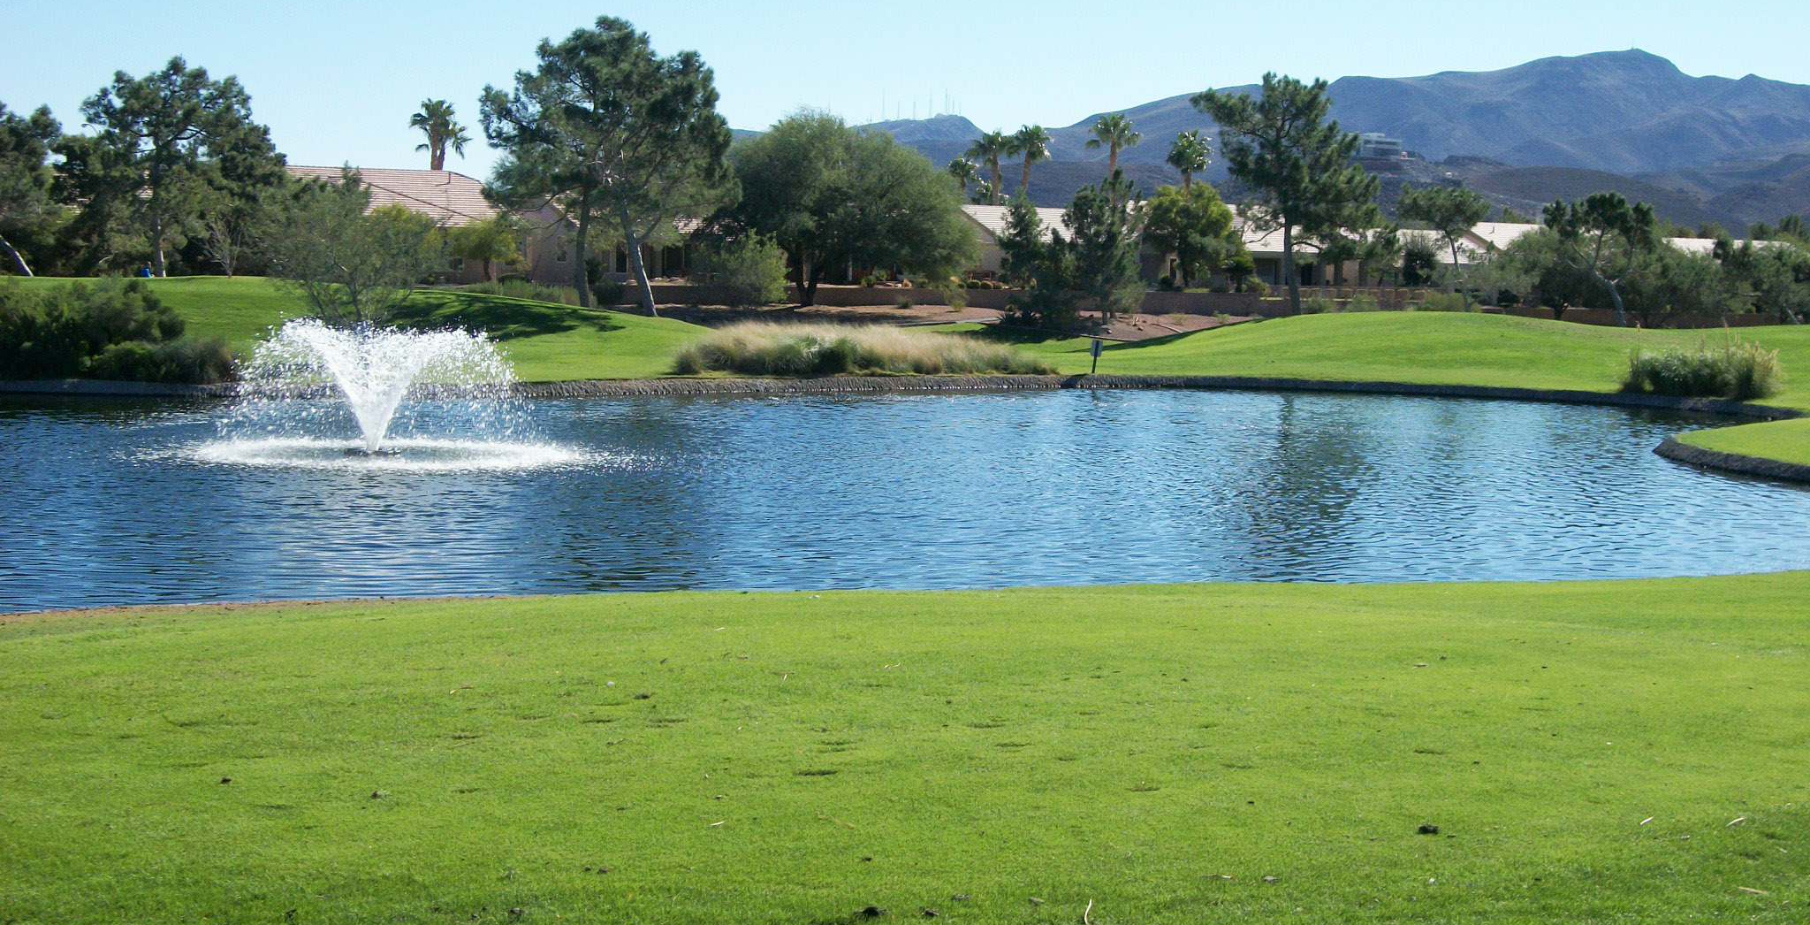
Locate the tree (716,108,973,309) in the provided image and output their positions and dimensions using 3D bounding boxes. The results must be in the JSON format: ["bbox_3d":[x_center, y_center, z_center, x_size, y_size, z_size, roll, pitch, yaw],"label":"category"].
[{"bbox_3d":[-3.280,-14.210,146.430,14.400,10.860,13.500,0,5,-1],"label":"tree"}]

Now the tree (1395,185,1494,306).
[{"bbox_3d":[28.470,-11.290,138.270,5.200,6.770,5.000,1,5,12],"label":"tree"}]

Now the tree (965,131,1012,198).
[{"bbox_3d":[6.500,-19.900,202.460,3.500,11.690,3.500,0,5,2],"label":"tree"}]

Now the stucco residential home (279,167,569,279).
[{"bbox_3d":[-23.513,-11.756,129.000,14.500,5.600,11.500,-1,4,-18],"label":"stucco residential home"}]

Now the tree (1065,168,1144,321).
[{"bbox_3d":[8.755,-9.495,114.000,3.510,6.350,3.340,0,4,0],"label":"tree"}]

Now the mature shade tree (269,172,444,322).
[{"bbox_3d":[-17.740,-6.700,84.230,5.900,5.840,5.600,-1,5,-12],"label":"mature shade tree"}]

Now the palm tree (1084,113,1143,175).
[{"bbox_3d":[14.680,-18.590,184.470,4.000,11.920,3.900,0,5,5],"label":"palm tree"}]

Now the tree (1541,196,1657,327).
[{"bbox_3d":[29.212,-8.538,110.000,4.820,5.710,4.580,0,4,0],"label":"tree"}]

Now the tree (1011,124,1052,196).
[{"bbox_3d":[9.670,-20.120,202.480,3.400,12.130,3.400,0,5,3],"label":"tree"}]

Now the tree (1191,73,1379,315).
[{"bbox_3d":[17.281,-12.229,119.000,8.500,11.010,8.070,0,4,0],"label":"tree"}]

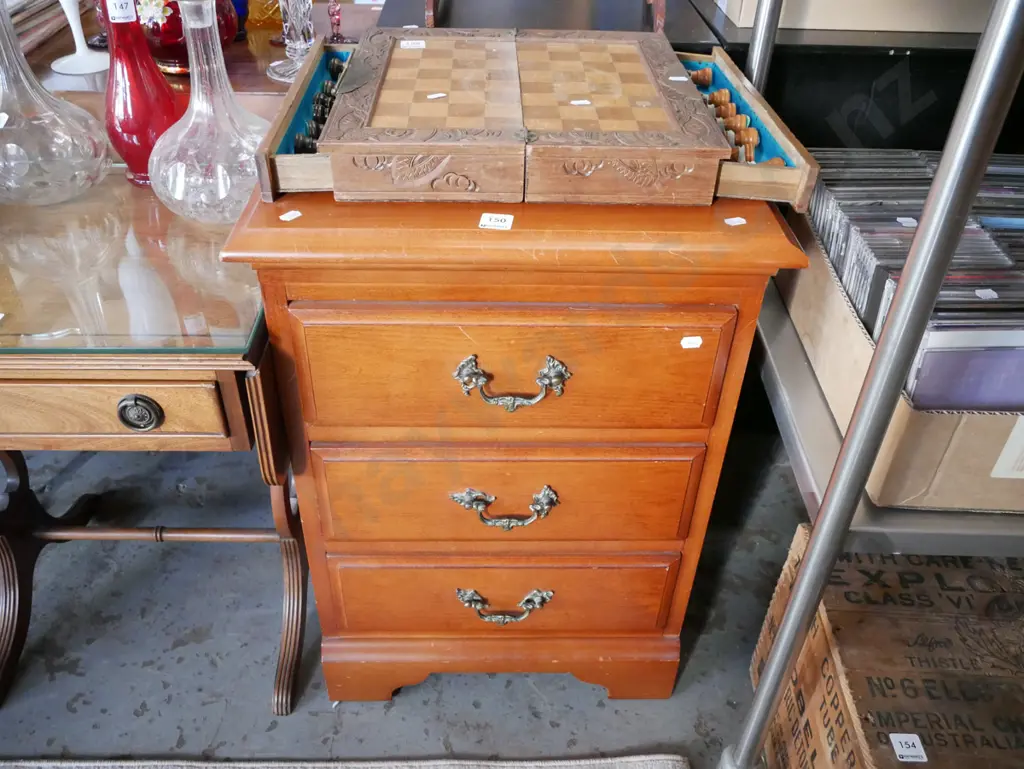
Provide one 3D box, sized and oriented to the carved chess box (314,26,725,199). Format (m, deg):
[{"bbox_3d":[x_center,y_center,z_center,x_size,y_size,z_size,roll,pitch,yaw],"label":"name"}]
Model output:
[{"bbox_3d":[0.009,-0.297,0.941,0.367,0.057,0.343,0,39,-2],"label":"carved chess box"}]

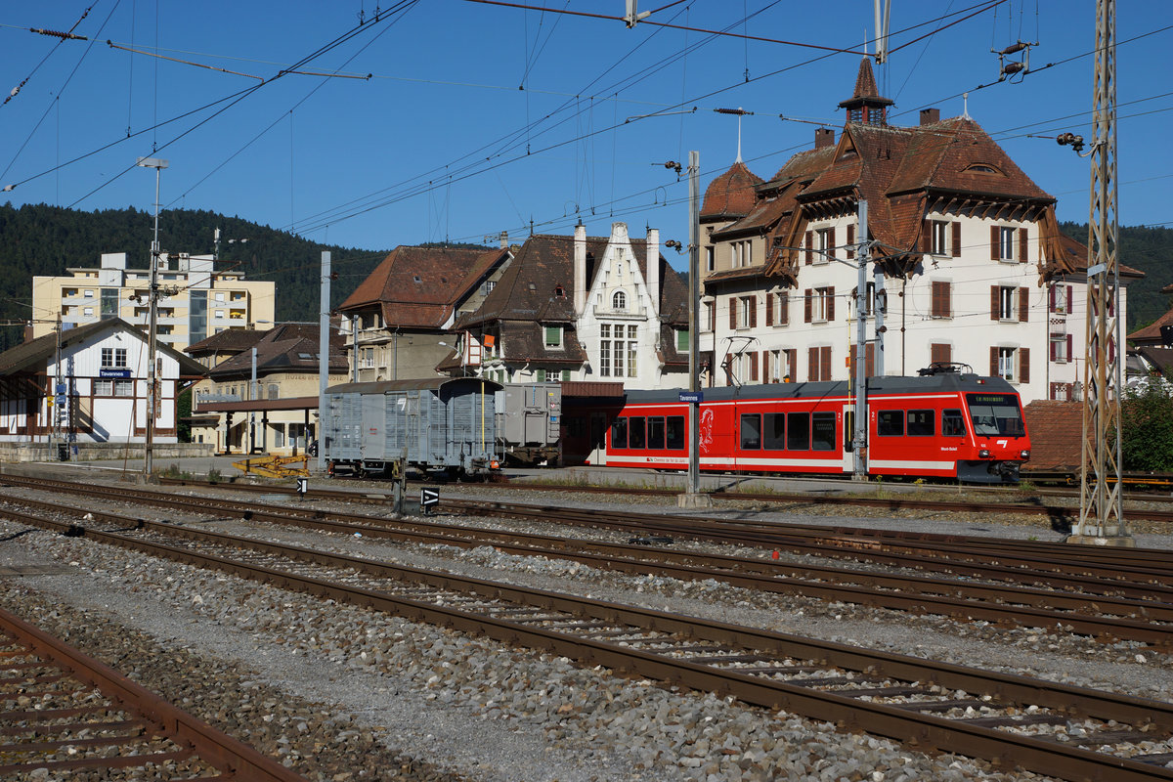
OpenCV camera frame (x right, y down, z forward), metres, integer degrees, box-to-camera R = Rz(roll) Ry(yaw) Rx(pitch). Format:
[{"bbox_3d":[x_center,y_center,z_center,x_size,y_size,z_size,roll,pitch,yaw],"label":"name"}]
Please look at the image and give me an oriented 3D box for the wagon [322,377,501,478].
[{"bbox_3d":[-6.325,1.424,60.614,2.500,3.530,8.400,2,-2,-38],"label":"wagon"}]

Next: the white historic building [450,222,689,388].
[{"bbox_3d":[0.210,-2.683,111.695,16.000,15.600,11.500,1,-2,-20],"label":"white historic building"}]

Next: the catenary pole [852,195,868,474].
[{"bbox_3d":[9.920,-1.811,61.120,0.290,9.996,0.290,1,-2,-29],"label":"catenary pole"}]

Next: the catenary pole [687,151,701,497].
[{"bbox_3d":[2.704,-1.670,42.395,0.240,8.640,0.240,1,-2,-29],"label":"catenary pole"}]

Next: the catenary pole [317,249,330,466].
[{"bbox_3d":[-11.745,-1.335,76.115,0.330,9.911,0.330,1,-2,-29],"label":"catenary pole"}]

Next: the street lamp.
[{"bbox_3d":[-15.097,-2.602,59.137,1.000,11.235,0.450,1,-2,-29],"label":"street lamp"}]

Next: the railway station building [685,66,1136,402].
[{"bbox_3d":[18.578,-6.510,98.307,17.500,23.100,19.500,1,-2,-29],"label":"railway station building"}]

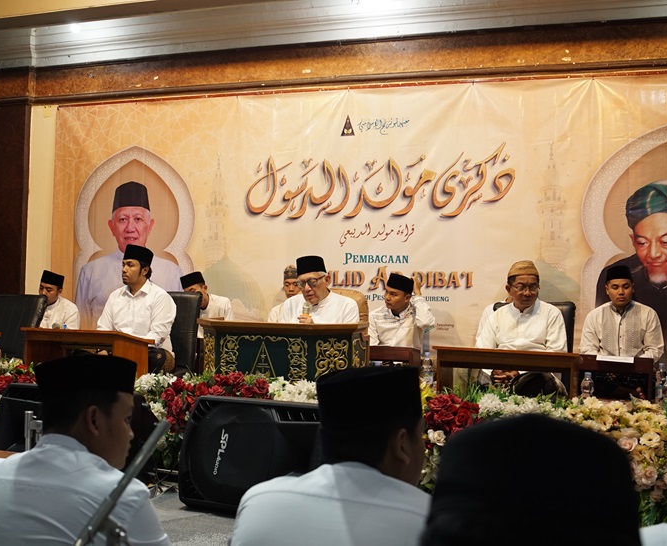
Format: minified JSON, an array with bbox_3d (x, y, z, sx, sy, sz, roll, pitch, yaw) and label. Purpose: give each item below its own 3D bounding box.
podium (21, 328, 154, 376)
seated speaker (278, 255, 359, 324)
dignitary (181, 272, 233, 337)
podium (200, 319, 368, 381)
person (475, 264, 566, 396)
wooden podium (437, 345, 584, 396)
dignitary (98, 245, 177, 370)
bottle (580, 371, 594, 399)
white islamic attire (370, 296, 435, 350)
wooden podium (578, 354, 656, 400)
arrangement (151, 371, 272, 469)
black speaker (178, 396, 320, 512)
[{"bbox_3d":[-1.526,0.516,4.980,0.710,0.360,0.410,1,-1,19],"label":"podium"},{"bbox_3d":[-0.120,0.307,5.100,0.600,0.830,0.620,1,0,18],"label":"seated speaker"},{"bbox_3d":[-0.990,0.346,6.170,0.550,0.730,0.620,1,0,35],"label":"dignitary"},{"bbox_3d":[-0.343,0.504,4.810,1.100,0.430,0.460,1,0,22],"label":"podium"},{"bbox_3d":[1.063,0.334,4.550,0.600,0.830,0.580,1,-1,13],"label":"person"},{"bbox_3d":[0.950,0.578,4.315,0.770,0.337,0.370,1,0,22],"label":"wooden podium"},{"bbox_3d":[-1.338,0.256,5.300,0.570,0.880,0.570,1,-1,23],"label":"dignitary"},{"bbox_3d":[1.312,0.626,4.100,0.065,0.230,0.065,1,0,22],"label":"bottle"},{"bbox_3d":[0.471,0.404,5.600,0.500,0.500,0.340,1,-1,13],"label":"white islamic attire"},{"bbox_3d":[1.762,0.644,4.985,0.480,0.270,0.340,1,0,22],"label":"wooden podium"},{"bbox_3d":[-0.582,0.690,3.800,0.530,0.420,0.270,1,-1,19],"label":"arrangement"},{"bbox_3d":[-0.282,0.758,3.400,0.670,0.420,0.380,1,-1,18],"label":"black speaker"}]

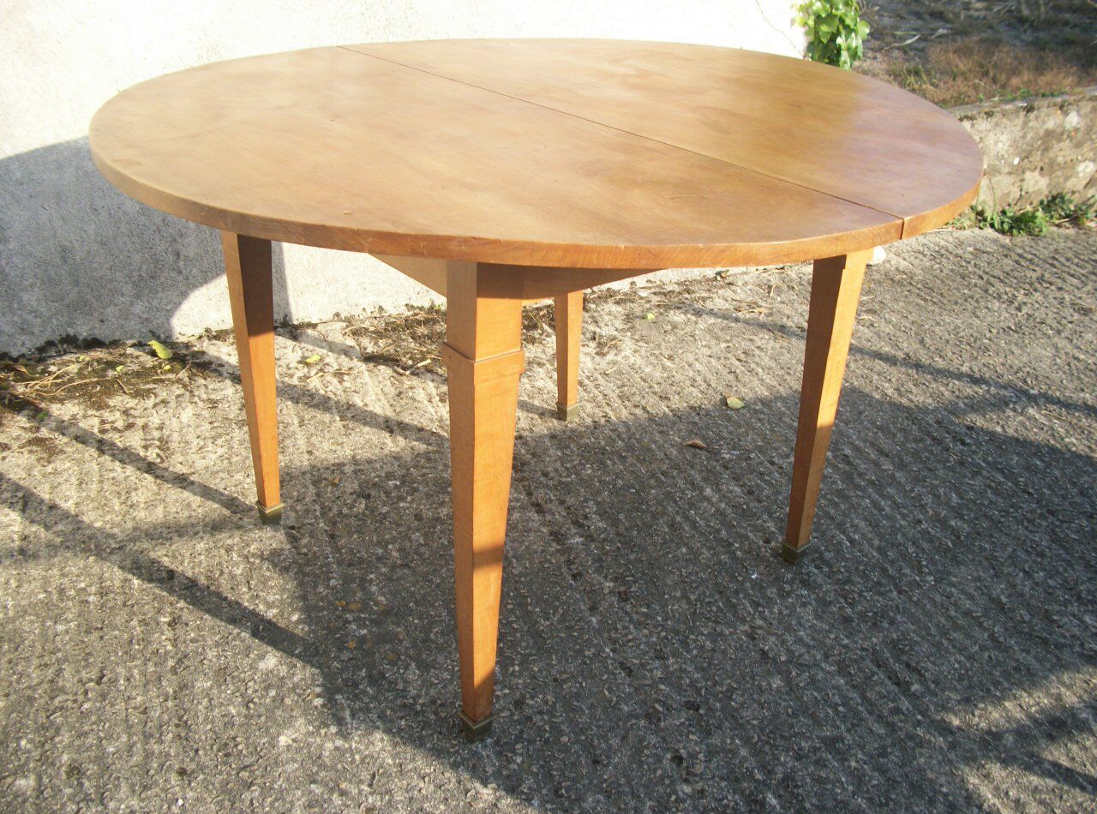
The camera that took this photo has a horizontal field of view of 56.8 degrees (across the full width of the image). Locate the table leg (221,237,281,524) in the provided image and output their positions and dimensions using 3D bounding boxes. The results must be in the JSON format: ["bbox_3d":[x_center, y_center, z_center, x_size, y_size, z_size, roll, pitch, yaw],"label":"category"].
[{"bbox_3d":[-0.470,-0.116,1.649,0.066,0.727,0.066,-19,35,-35],"label":"table leg"}]

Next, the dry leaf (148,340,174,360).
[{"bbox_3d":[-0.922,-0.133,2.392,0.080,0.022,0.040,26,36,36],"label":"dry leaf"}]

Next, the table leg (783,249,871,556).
[{"bbox_3d":[0.433,-0.057,1.613,0.066,0.727,0.066,-19,35,-35],"label":"table leg"}]

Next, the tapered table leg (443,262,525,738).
[{"bbox_3d":[-0.082,0.122,1.234,0.066,0.727,0.066,-19,35,-35],"label":"tapered table leg"}]

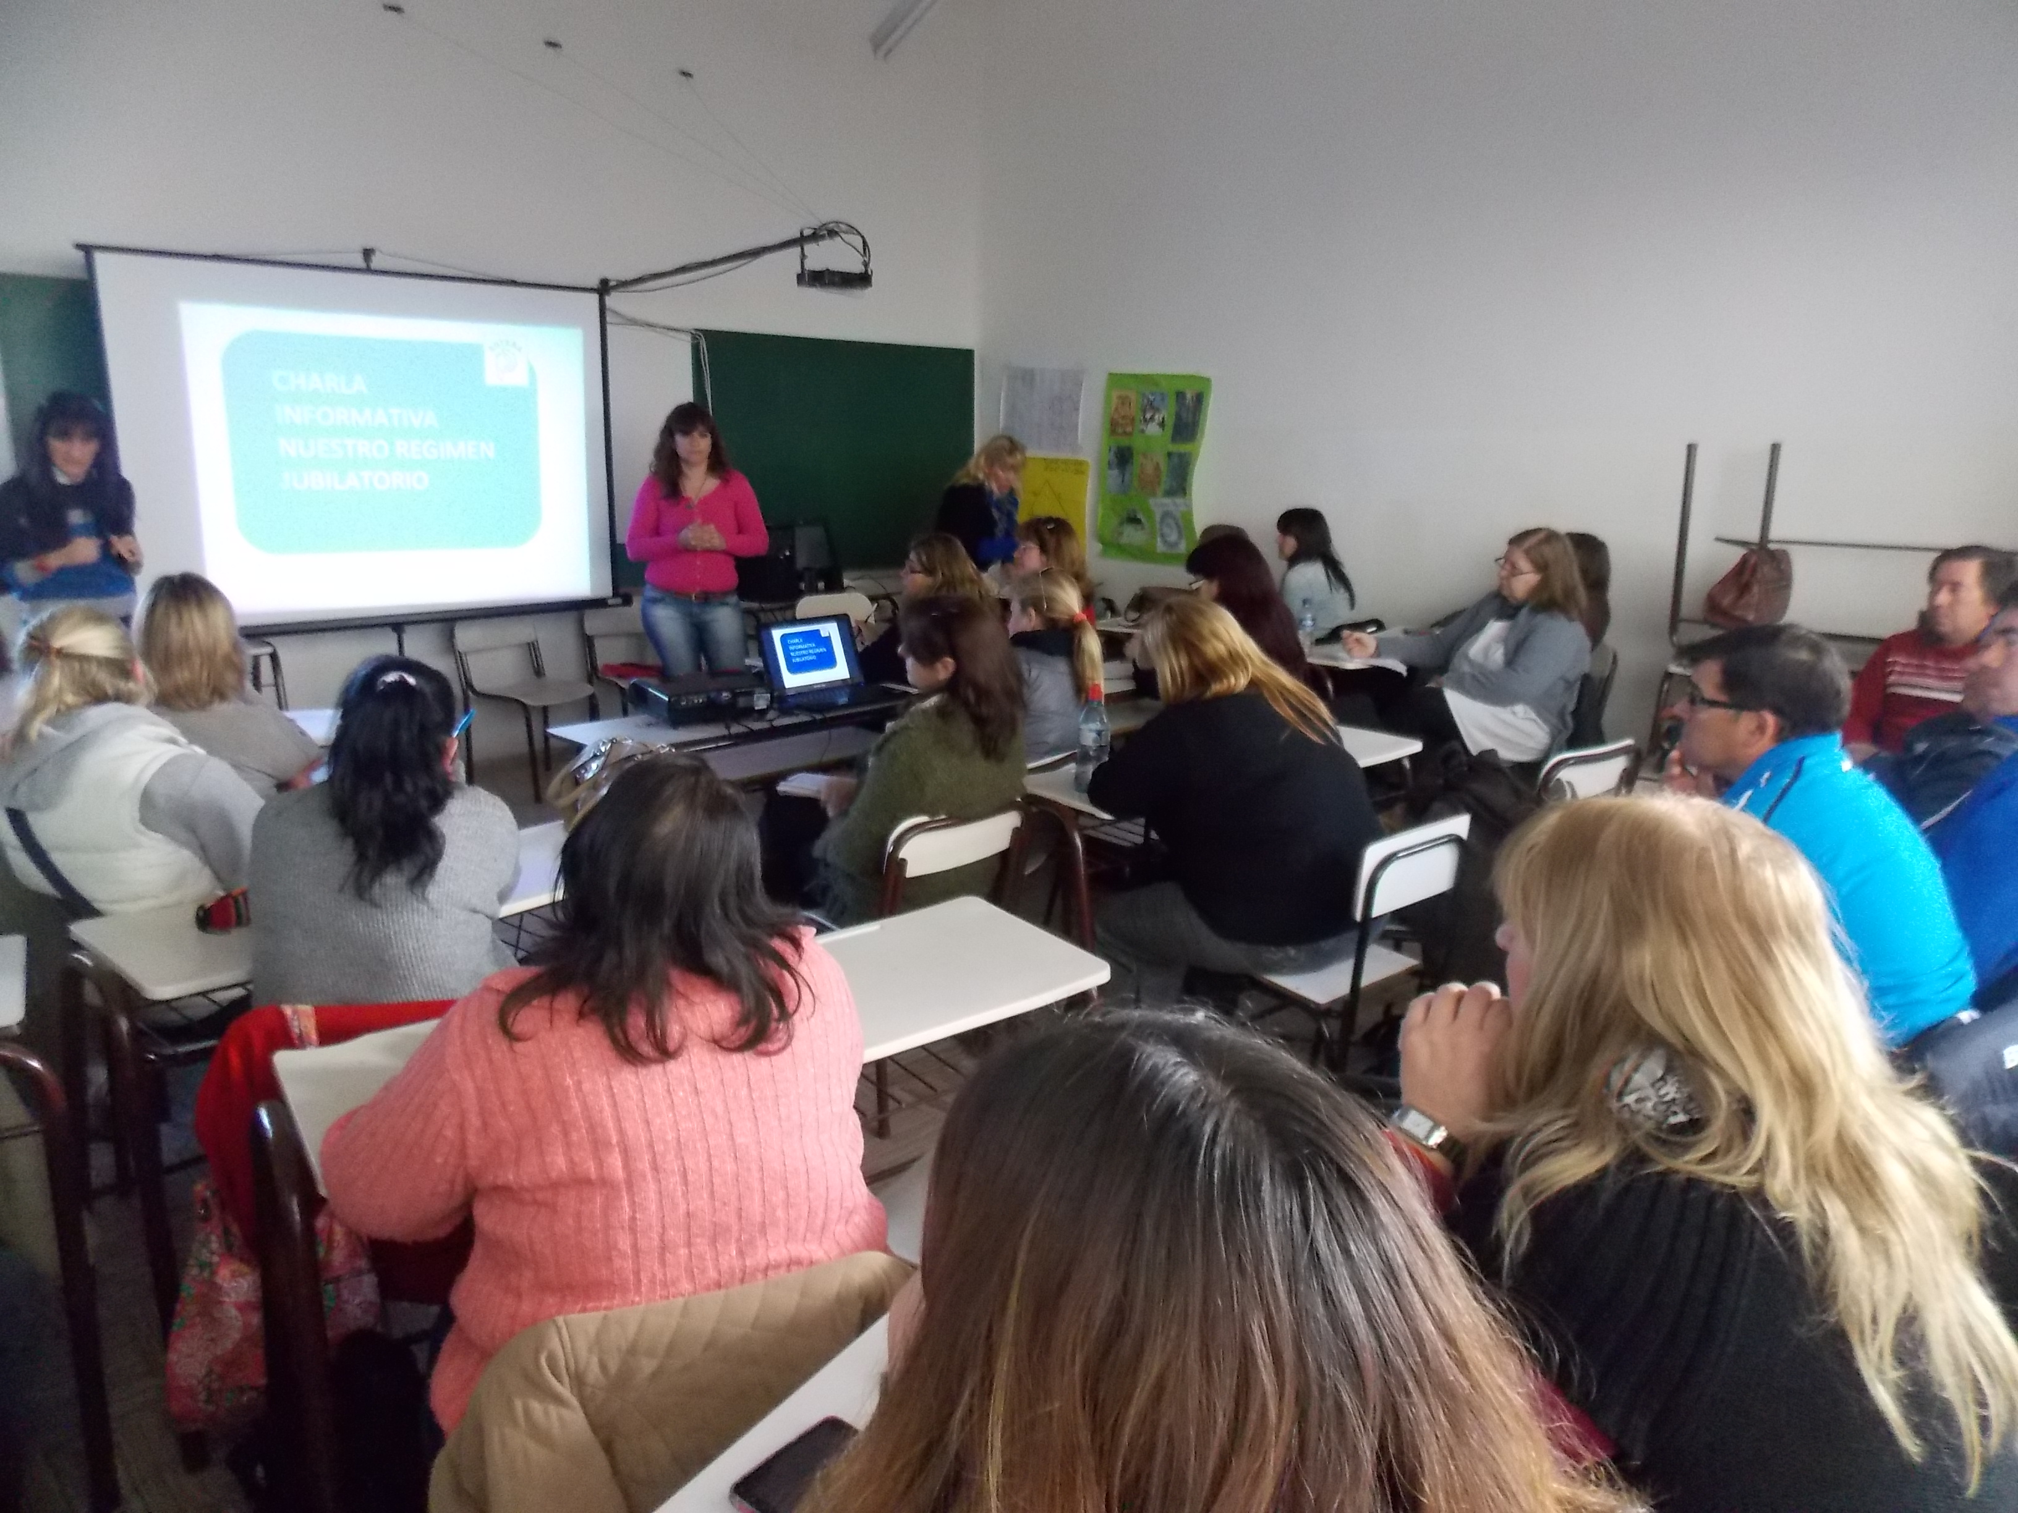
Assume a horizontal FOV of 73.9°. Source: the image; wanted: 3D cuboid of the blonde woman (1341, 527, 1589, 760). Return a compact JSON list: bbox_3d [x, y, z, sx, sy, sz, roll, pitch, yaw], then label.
[{"bbox_3d":[1.612,-0.178,4.781,0.800,1.260,0.560,5,14,17],"label":"blonde woman"}]

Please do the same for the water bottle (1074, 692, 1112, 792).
[{"bbox_3d":[0.190,-0.041,3.011,0.068,0.235,0.068,0,13,0],"label":"water bottle"}]

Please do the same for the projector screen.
[{"bbox_3d":[-2.509,-1.246,5.473,1.926,1.392,0.050,-11,17,-42],"label":"projector screen"}]

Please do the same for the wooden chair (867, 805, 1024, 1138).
[{"bbox_3d":[-0.236,0.439,3.177,0.390,0.763,0.480,-8,16,-34],"label":"wooden chair"}]

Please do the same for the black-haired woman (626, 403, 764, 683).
[{"bbox_3d":[-1.142,-0.429,4.986,0.500,1.706,0.320,-5,14,-23],"label":"black-haired woman"}]

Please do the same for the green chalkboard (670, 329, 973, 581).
[{"bbox_3d":[-0.911,-1.681,7.547,1.980,1.260,0.040,-12,18,-43],"label":"green chalkboard"}]

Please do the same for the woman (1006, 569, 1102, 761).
[{"bbox_3d":[-0.021,0.055,3.852,0.720,1.200,0.460,12,17,41],"label":"woman"}]

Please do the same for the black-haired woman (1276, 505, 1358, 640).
[{"bbox_3d":[1.144,-0.446,5.920,0.680,1.260,0.440,9,16,34],"label":"black-haired woman"}]

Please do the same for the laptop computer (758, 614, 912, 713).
[{"bbox_3d":[-0.583,-0.330,4.502,0.340,0.230,0.340,-11,17,-42],"label":"laptop computer"}]

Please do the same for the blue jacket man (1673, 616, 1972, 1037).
[{"bbox_3d":[1.147,0.411,2.229,0.740,1.260,0.540,9,16,34],"label":"blue jacket man"}]

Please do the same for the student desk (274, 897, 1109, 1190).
[{"bbox_3d":[-0.377,0.722,1.923,1.090,0.768,0.415,-9,16,-35],"label":"student desk"}]

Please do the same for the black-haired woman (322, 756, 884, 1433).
[{"bbox_3d":[-0.492,0.563,1.715,0.560,1.206,0.700,-8,15,-33],"label":"black-haired woman"}]

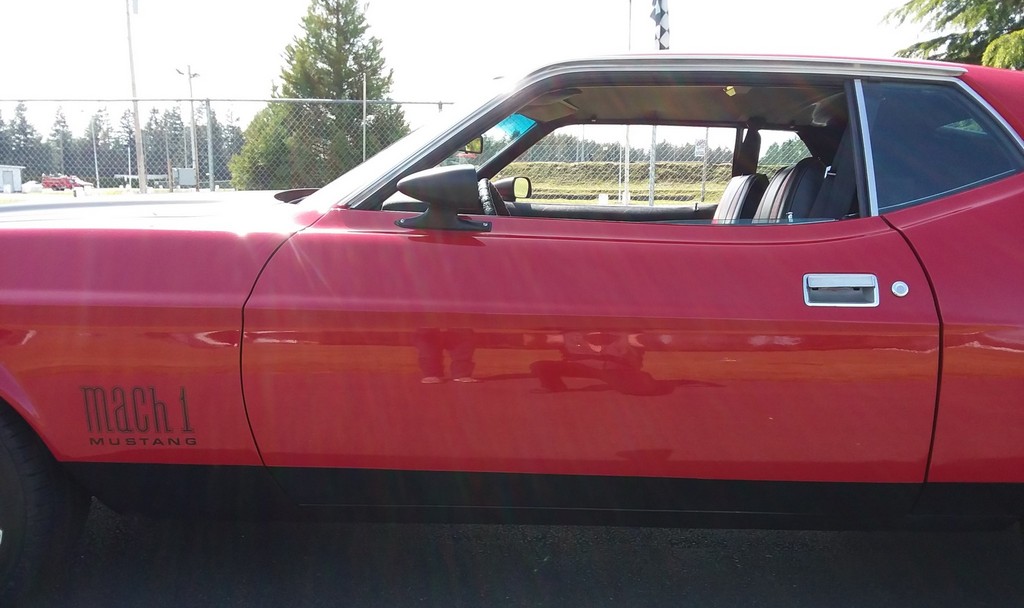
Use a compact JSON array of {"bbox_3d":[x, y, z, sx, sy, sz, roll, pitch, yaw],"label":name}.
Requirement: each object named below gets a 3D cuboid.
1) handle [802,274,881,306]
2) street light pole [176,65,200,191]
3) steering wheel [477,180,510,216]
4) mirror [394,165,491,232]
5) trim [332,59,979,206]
[{"bbox_3d":[0.628,-0.026,1.528,0.143,0.060,0.035,0,9,2],"label":"handle"},{"bbox_3d":[-16.938,-9.087,42.101,1.200,6.839,0.350,0,9,0],"label":"street light pole"},{"bbox_3d":[0.000,-0.147,2.106,0.100,0.385,0.385,-20,8,5],"label":"steering wheel"},{"bbox_3d":[-0.135,-0.205,1.555,0.184,0.129,0.125,0,9,2],"label":"mirror"},{"bbox_3d":[0.332,-0.379,1.755,1.388,0.332,0.190,0,9,2],"label":"trim"}]

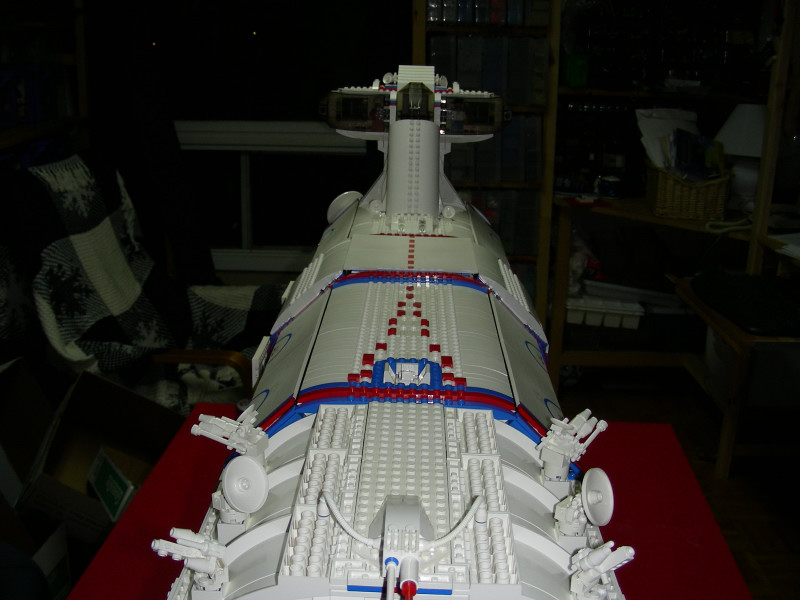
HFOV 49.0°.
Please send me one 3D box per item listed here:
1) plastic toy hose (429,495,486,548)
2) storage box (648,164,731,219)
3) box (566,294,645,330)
[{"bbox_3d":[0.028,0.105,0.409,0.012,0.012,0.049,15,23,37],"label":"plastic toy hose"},{"bbox_3d":[1.039,-0.392,3.109,0.260,0.165,0.200,4,18,9],"label":"storage box"},{"bbox_3d":[0.799,0.044,3.421,0.310,0.070,0.160,5,18,11],"label":"box"}]

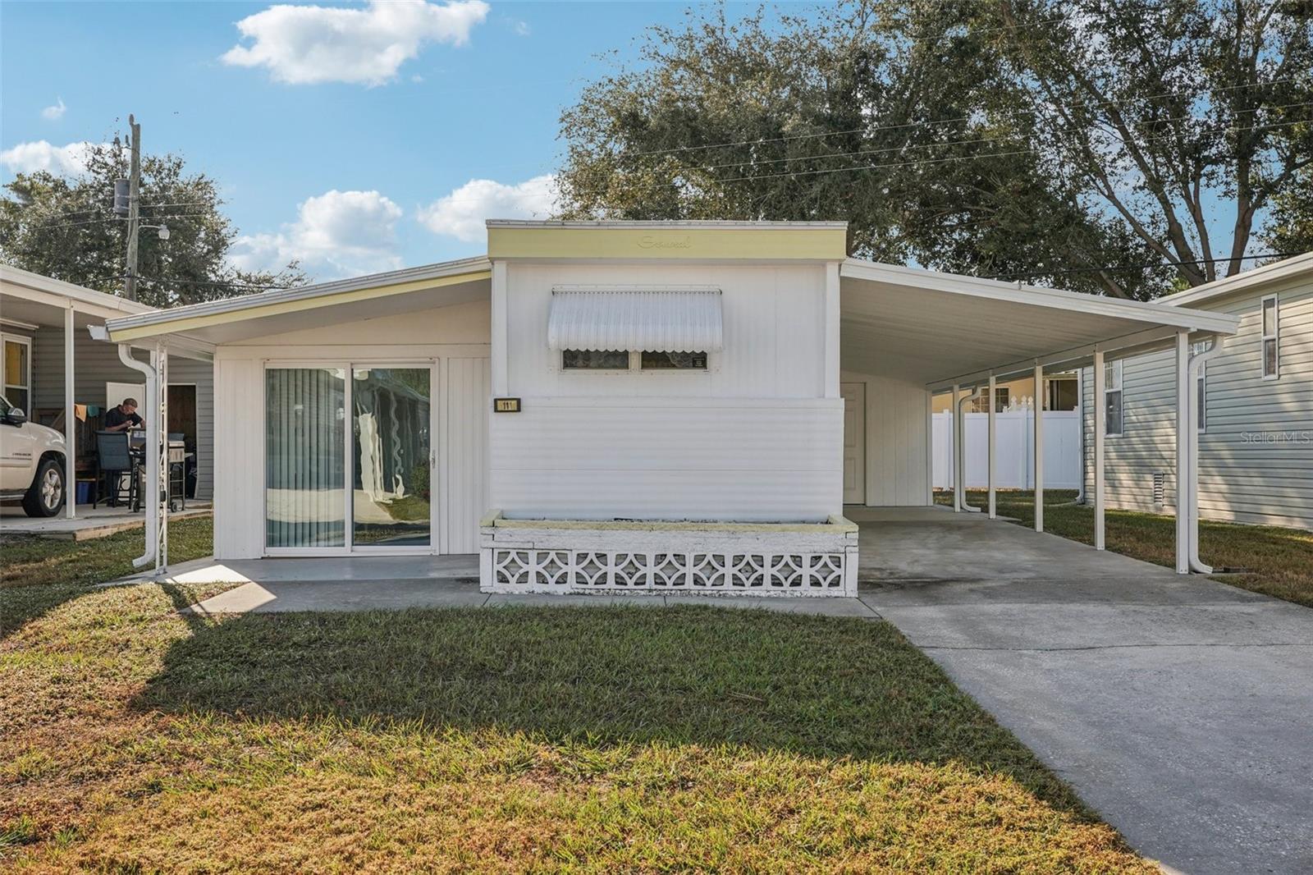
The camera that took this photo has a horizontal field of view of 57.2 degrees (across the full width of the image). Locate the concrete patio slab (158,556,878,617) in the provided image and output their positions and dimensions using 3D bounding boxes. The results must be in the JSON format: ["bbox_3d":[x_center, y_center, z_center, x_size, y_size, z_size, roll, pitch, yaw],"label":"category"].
[{"bbox_3d":[-1.220,1.290,10.500,5.650,0.110,4.300,0,0,2],"label":"concrete patio slab"}]

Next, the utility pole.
[{"bbox_3d":[-13.100,-3.350,30.000,0.290,9.300,0.290,2,0,2],"label":"utility pole"}]

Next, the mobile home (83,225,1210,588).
[{"bbox_3d":[0.320,-0.300,16.900,9.750,3.120,14.000,0,0,2],"label":"mobile home"}]

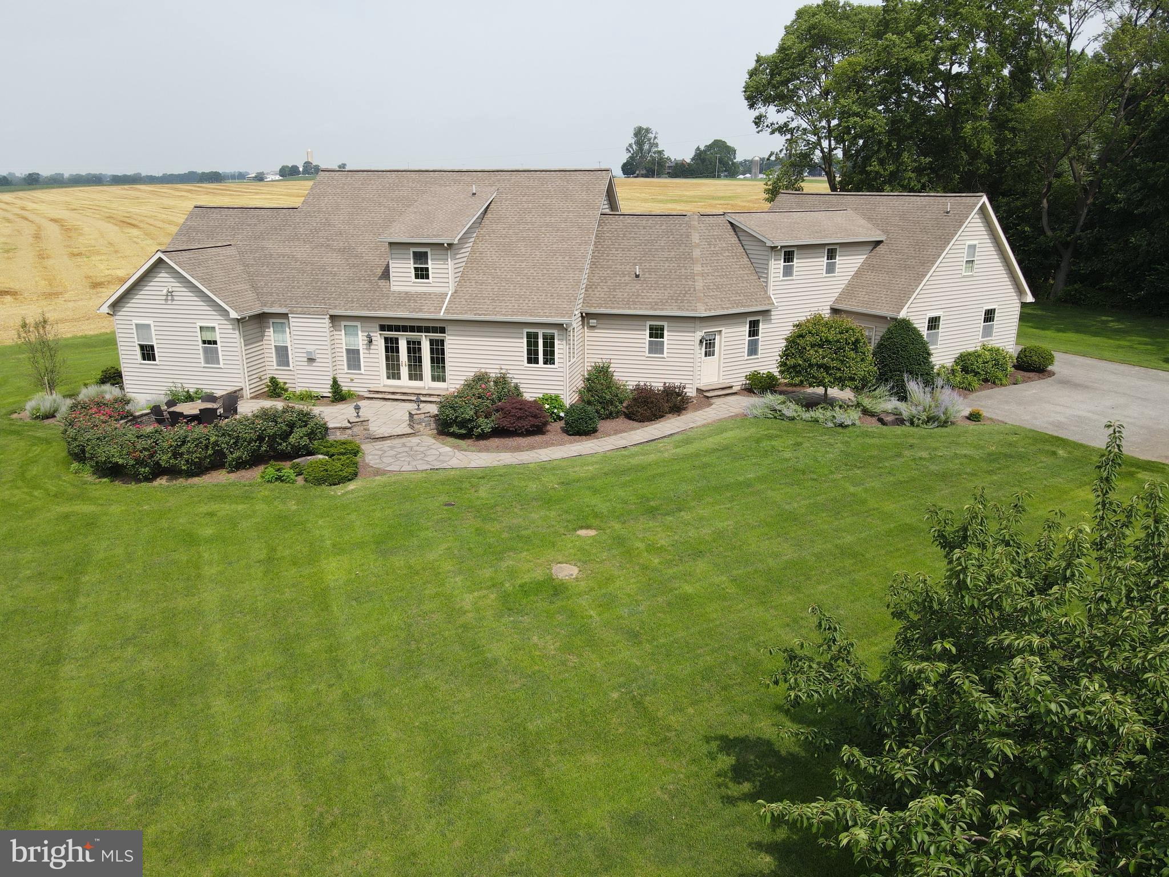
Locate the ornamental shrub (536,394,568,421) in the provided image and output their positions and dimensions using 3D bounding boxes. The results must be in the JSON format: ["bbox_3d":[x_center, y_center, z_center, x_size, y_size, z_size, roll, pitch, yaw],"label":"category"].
[{"bbox_3d":[-1.223,-1.125,29.748,1.273,1.012,1.273,0,17,0],"label":"ornamental shrub"}]

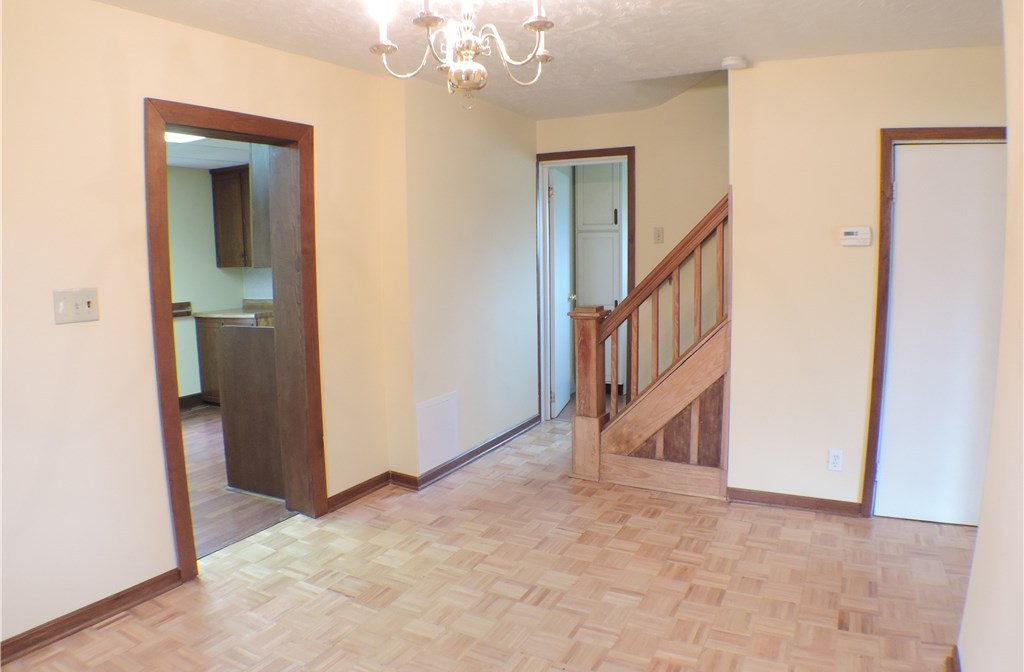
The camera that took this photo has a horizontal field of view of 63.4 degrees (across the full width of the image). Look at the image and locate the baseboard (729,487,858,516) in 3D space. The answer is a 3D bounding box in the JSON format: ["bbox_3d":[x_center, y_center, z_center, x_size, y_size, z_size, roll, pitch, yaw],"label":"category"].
[{"bbox_3d":[1.558,0.931,4.599,0.711,0.078,0.020,3,8,27],"label":"baseboard"}]

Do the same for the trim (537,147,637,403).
[{"bbox_3d":[0.571,-0.330,6.319,0.781,2.119,0.139,3,8,27],"label":"trim"}]

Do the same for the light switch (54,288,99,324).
[{"bbox_3d":[-1.629,-0.111,3.108,0.012,0.122,0.172,3,8,27],"label":"light switch"}]

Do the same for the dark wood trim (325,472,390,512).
[{"bbox_3d":[-0.867,0.894,4.790,0.020,0.083,0.588,3,8,27],"label":"dark wood trim"}]

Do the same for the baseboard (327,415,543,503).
[{"bbox_3d":[-0.386,0.797,5.556,0.207,0.084,2.364,3,8,27],"label":"baseboard"}]

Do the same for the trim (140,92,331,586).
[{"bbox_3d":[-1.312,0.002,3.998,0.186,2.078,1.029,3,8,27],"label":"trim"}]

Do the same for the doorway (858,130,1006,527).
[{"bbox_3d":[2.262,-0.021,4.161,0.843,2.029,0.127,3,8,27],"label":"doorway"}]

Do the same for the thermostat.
[{"bbox_3d":[1.780,-0.512,4.286,0.152,0.102,0.030,3,8,27],"label":"thermostat"}]

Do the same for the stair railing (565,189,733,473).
[{"bbox_3d":[0.813,0.044,4.902,0.960,1.735,0.186,3,8,27],"label":"stair railing"}]

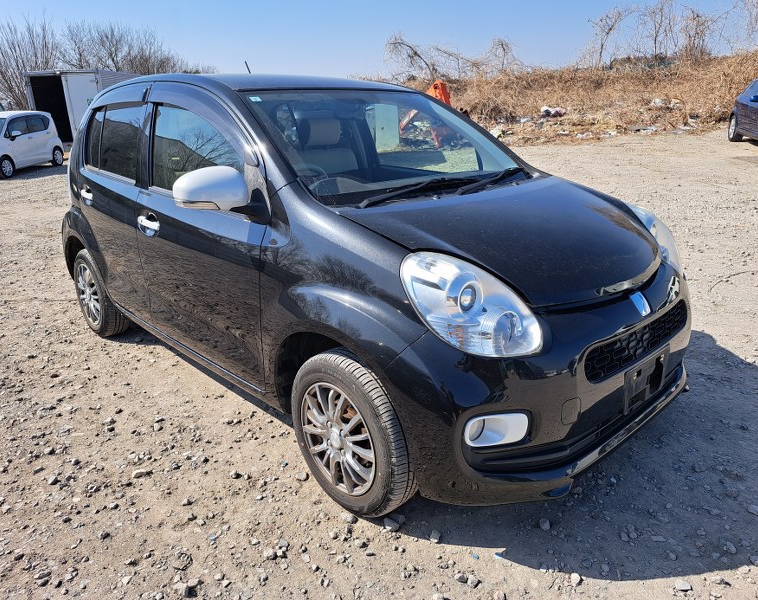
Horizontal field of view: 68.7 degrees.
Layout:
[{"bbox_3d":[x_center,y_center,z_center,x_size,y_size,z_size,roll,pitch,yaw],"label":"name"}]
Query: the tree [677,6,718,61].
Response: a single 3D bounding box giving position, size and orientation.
[{"bbox_3d":[10.909,-9.128,19.000,1.600,2.000,1.500,8,20,27],"label":"tree"}]

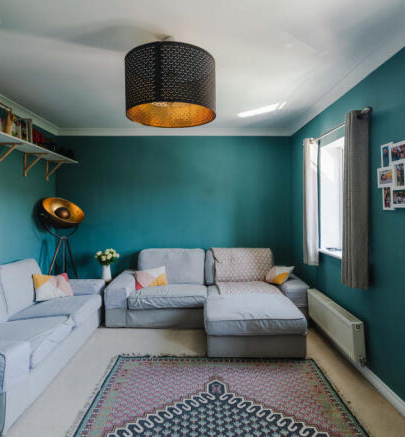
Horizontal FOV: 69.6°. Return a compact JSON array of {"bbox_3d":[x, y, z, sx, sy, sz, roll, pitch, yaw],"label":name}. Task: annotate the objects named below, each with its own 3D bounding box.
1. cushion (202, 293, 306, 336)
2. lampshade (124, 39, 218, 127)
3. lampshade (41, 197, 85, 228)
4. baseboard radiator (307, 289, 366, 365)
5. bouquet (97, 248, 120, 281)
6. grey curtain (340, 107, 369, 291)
[{"bbox_3d":[0.491,0.955,2.980,0.920,0.180,0.740,0,1,-1],"label":"cushion"},{"bbox_3d":[-0.213,-0.870,1.940,0.590,0.365,0.590,0,1,-1],"label":"lampshade"},{"bbox_3d":[-1.790,-0.075,3.720,0.500,0.270,0.510,47,26,25],"label":"lampshade"},{"bbox_3d":[1.199,0.947,2.700,0.100,0.310,0.950,0,1,-1],"label":"baseboard radiator"},{"bbox_3d":[-1.240,0.614,3.800,0.280,0.430,0.280,0,1,-1],"label":"bouquet"},{"bbox_3d":[1.200,-0.148,2.270,0.110,1.340,0.220,0,1,-1],"label":"grey curtain"}]

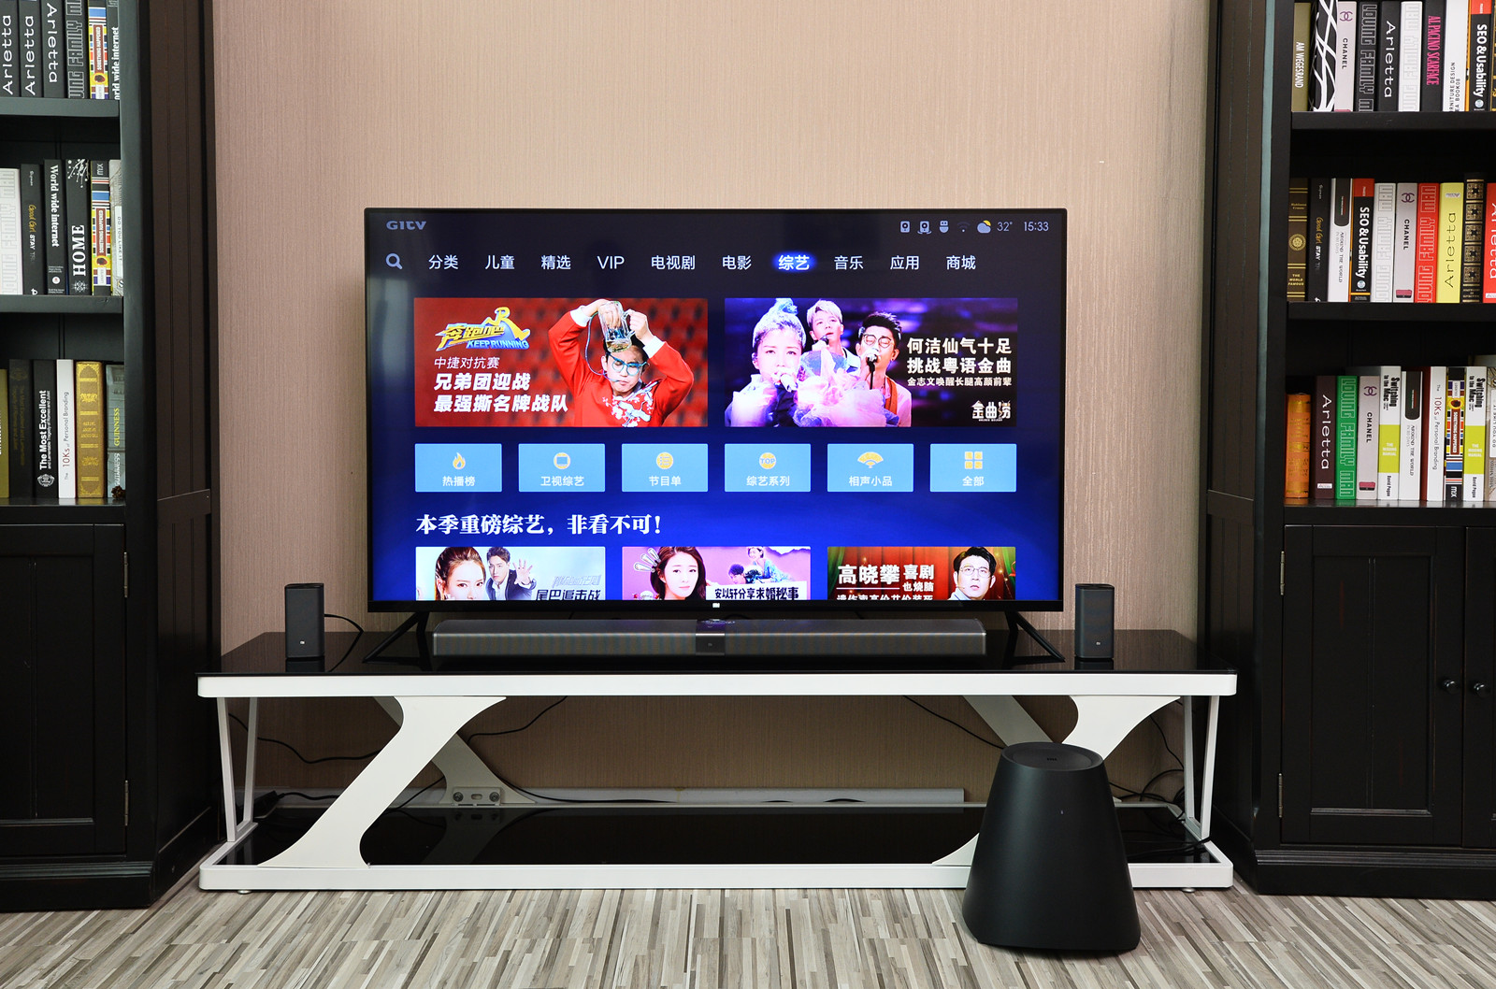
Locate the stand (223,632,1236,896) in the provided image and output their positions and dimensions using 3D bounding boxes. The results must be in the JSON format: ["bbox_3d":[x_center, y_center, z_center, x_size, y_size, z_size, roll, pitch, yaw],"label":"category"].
[{"bbox_3d":[-0.062,0.543,2.607,2.000,0.433,0.380,0,5,-1],"label":"stand"}]

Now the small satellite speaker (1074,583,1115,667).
[{"bbox_3d":[0.697,0.262,2.508,0.067,0.147,0.062,0,5,0],"label":"small satellite speaker"}]

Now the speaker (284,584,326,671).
[{"bbox_3d":[-0.892,0.257,2.511,0.067,0.147,0.062,0,5,-7],"label":"speaker"}]

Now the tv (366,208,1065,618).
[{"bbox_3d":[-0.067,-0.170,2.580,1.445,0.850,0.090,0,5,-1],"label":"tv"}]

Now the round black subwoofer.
[{"bbox_3d":[0.559,0.629,2.273,0.315,0.320,0.315,0,5,-1],"label":"round black subwoofer"}]

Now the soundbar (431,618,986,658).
[{"bbox_3d":[-0.078,0.301,2.562,1.105,0.055,0.130,0,5,-1],"label":"soundbar"}]

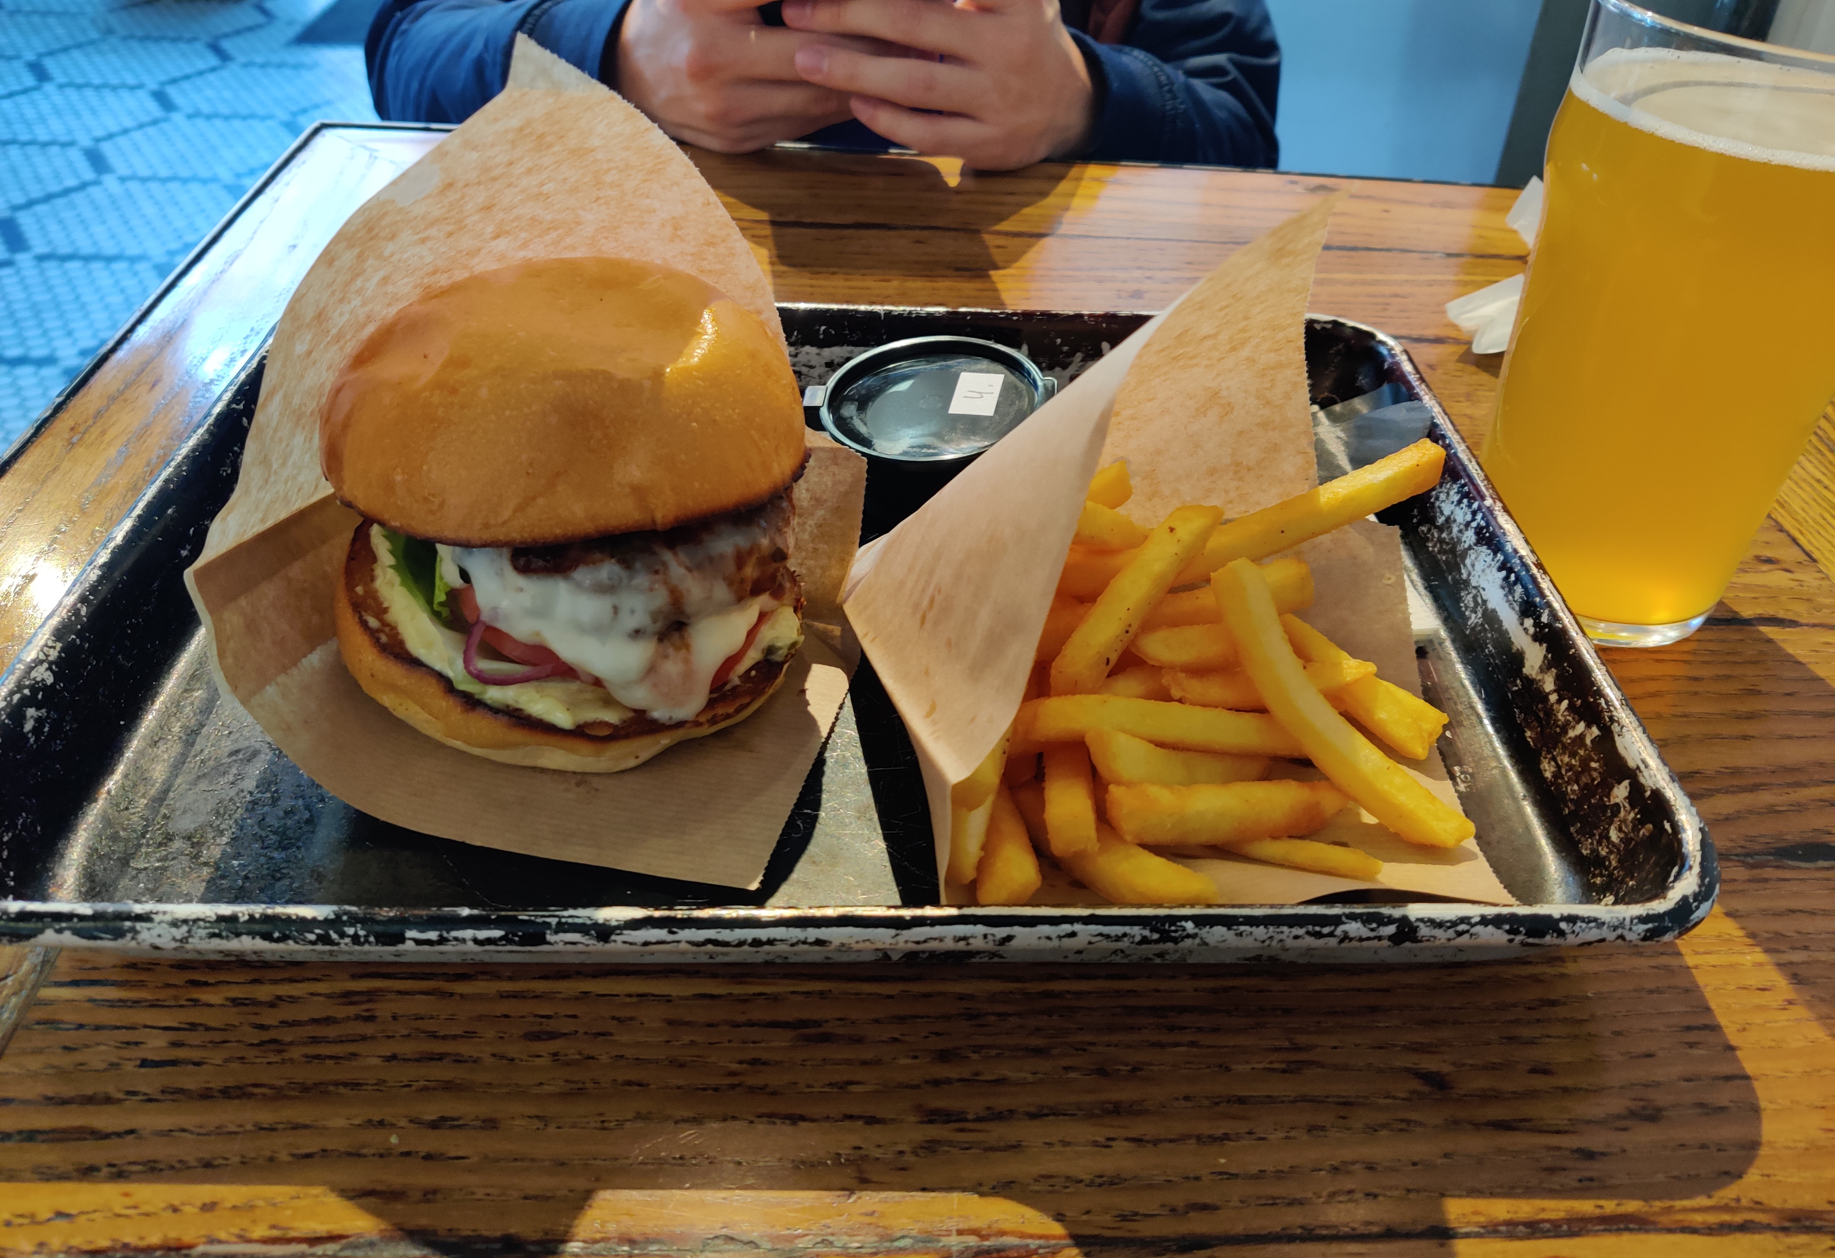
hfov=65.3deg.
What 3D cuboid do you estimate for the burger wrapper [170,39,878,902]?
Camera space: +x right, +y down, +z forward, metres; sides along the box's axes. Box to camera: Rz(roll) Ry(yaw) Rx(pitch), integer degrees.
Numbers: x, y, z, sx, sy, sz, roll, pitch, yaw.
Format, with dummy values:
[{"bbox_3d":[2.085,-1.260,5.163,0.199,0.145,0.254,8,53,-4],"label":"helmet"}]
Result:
[{"bbox_3d":[-0.087,-0.050,0.317,0.155,0.116,0.189,-2,39,-6],"label":"burger wrapper"}]

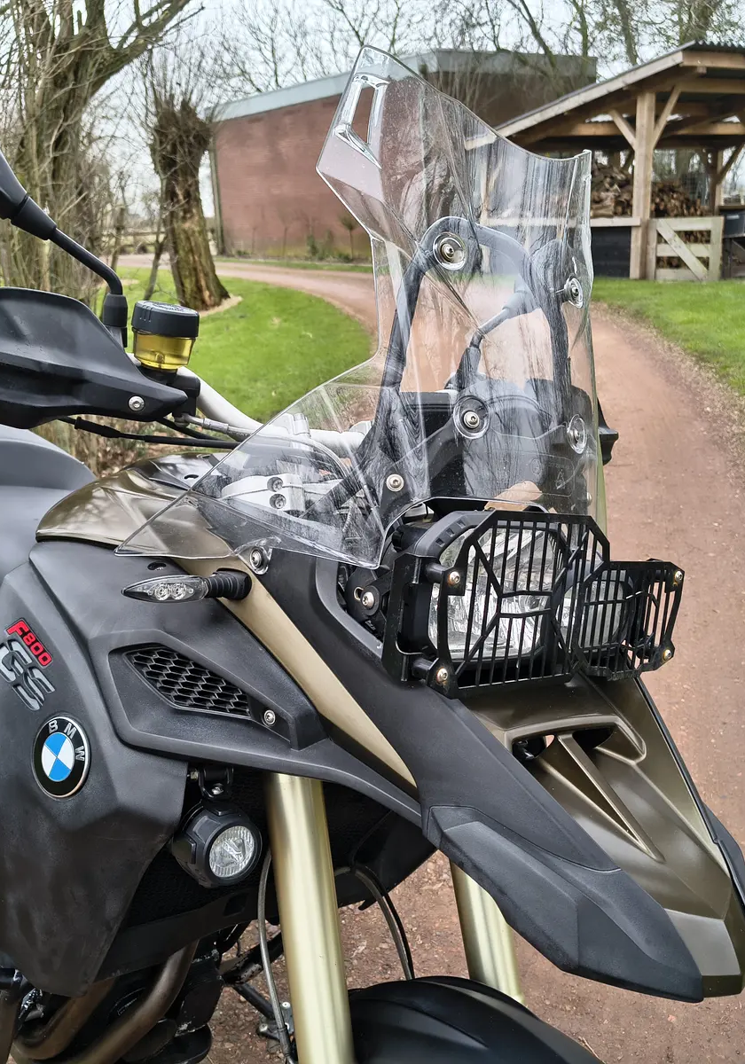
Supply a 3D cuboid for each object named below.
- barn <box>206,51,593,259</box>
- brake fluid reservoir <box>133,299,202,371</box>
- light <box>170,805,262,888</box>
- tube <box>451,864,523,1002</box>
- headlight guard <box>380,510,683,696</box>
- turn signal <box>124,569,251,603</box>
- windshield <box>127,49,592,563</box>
[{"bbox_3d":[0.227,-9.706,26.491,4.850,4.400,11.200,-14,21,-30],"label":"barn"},{"bbox_3d":[-0.188,-0.174,0.885,0.060,0.056,0.060,1,12,-42],"label":"brake fluid reservoir"},{"bbox_3d":[-0.144,0.289,0.905,0.077,0.077,0.062,1,12,-42],"label":"light"},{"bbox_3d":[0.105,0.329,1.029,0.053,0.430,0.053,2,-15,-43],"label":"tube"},{"bbox_3d":[0.148,0.054,0.860,0.315,0.150,0.085,1,12,-42],"label":"headlight guard"},{"bbox_3d":[-0.162,0.049,0.860,0.112,0.029,0.037,1,12,-42],"label":"turn signal"},{"bbox_3d":[0.045,-0.165,0.943,0.410,0.480,0.320,1,12,-42],"label":"windshield"}]

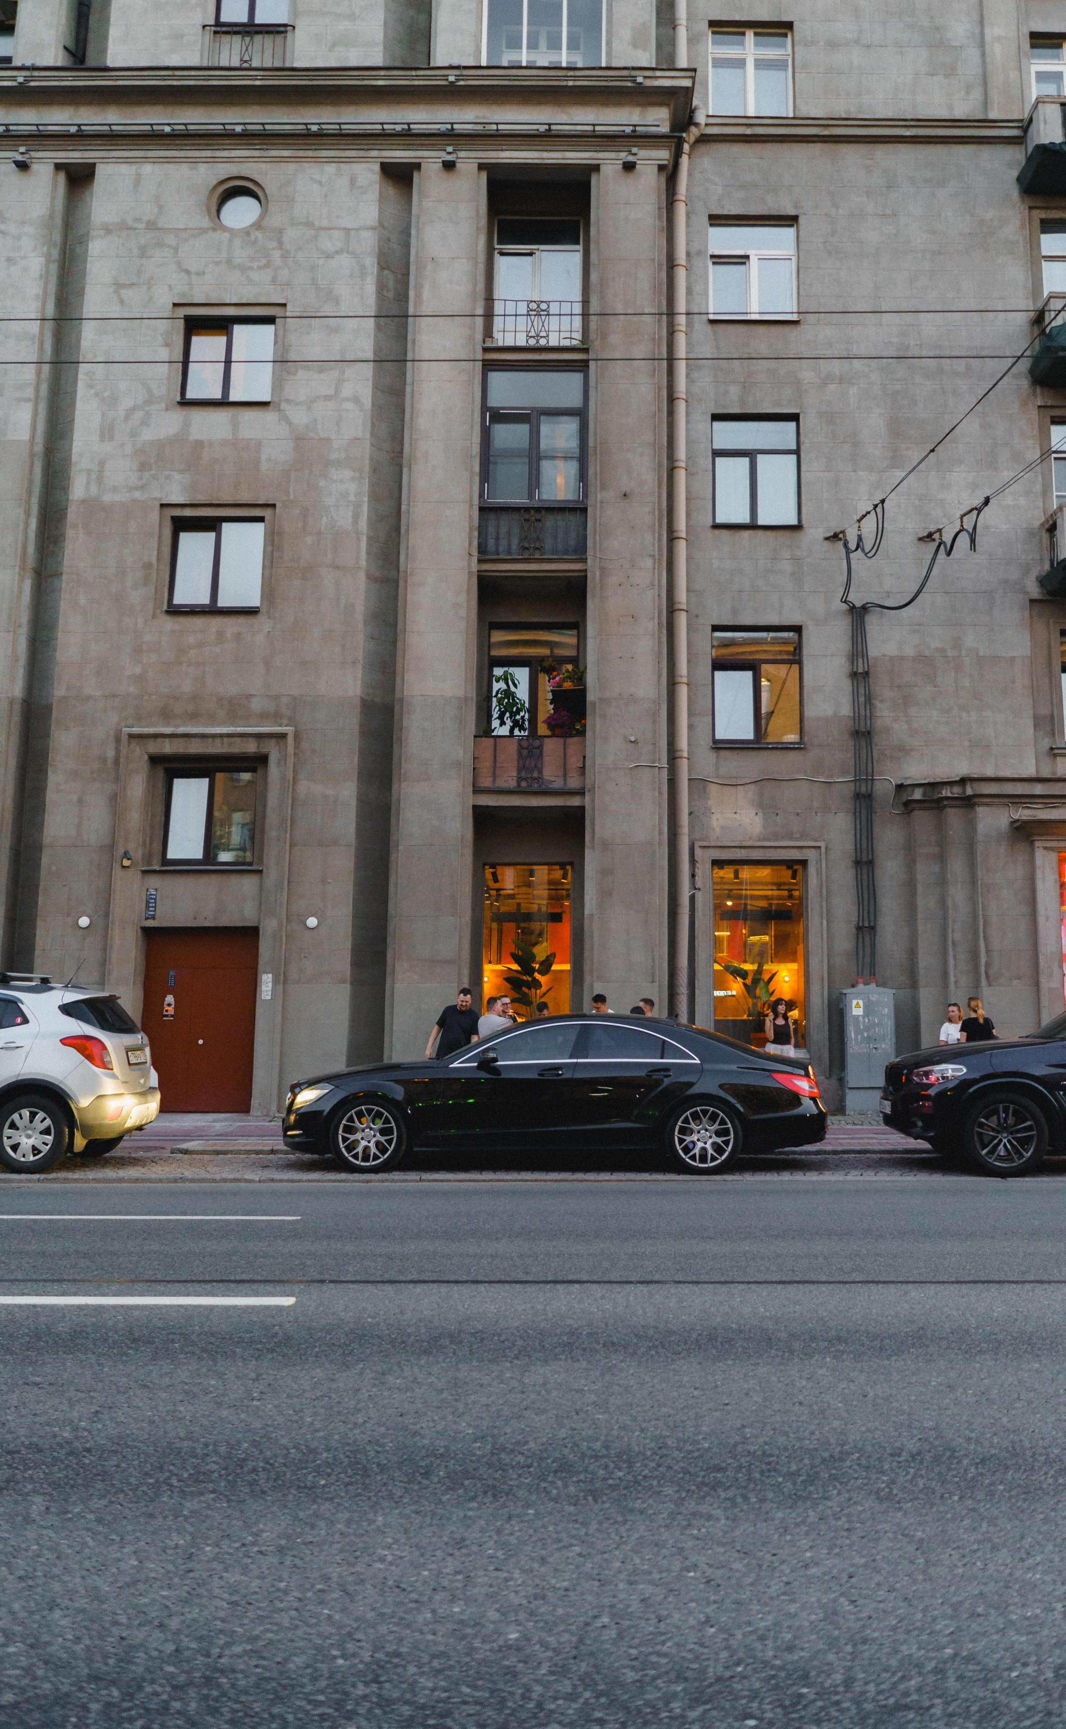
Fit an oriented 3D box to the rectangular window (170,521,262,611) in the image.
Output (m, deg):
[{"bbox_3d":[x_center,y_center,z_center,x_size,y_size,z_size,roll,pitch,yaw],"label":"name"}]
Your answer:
[{"bbox_3d":[-4.886,-4.624,20.851,1.498,1.497,0.180,1,-10,1],"label":"rectangular window"}]

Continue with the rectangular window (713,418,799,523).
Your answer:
[{"bbox_3d":[3.539,-6.238,21.361,1.401,1.873,0.180,1,-10,1],"label":"rectangular window"}]

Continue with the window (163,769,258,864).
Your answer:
[{"bbox_3d":[-4.851,-0.713,20.291,1.427,1.483,0.180,1,-10,1],"label":"window"}]

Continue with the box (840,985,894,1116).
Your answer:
[{"bbox_3d":[4.802,2.690,19.355,0.770,1.834,0.380,1,-10,1],"label":"box"}]

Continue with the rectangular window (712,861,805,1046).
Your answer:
[{"bbox_3d":[3.158,1.269,18.830,1.316,2.645,0.150,1,-9,1],"label":"rectangular window"}]

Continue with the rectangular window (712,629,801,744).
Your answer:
[{"bbox_3d":[3.462,-2.751,20.772,1.383,1.868,0.180,1,-10,1],"label":"rectangular window"}]

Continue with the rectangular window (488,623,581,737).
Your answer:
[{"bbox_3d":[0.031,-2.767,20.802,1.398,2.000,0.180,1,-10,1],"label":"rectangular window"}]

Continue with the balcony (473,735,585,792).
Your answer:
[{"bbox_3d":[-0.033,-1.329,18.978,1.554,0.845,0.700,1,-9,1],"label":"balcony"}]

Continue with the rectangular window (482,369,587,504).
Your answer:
[{"bbox_3d":[0.025,-6.191,19.559,1.537,2.137,0.150,1,-9,1],"label":"rectangular window"}]

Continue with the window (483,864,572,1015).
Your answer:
[{"bbox_3d":[-0.067,1.280,20.119,1.343,2.600,0.180,1,-10,1],"label":"window"}]

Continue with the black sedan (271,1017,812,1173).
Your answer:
[{"bbox_3d":[0.200,2.097,12.418,4.940,1.420,1.880,1,-9,1],"label":"black sedan"}]

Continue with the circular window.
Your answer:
[{"bbox_3d":[-4.708,-10.522,21.694,0.739,0.779,0.200,1,-10,1],"label":"circular window"}]

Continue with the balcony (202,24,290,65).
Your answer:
[{"bbox_3d":[-4.680,-13.453,22.138,1.483,0.860,0.220,1,-10,1],"label":"balcony"}]

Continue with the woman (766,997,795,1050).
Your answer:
[{"bbox_3d":[3.300,2.604,17.871,0.460,1.650,0.300,4,-10,-17],"label":"woman"}]

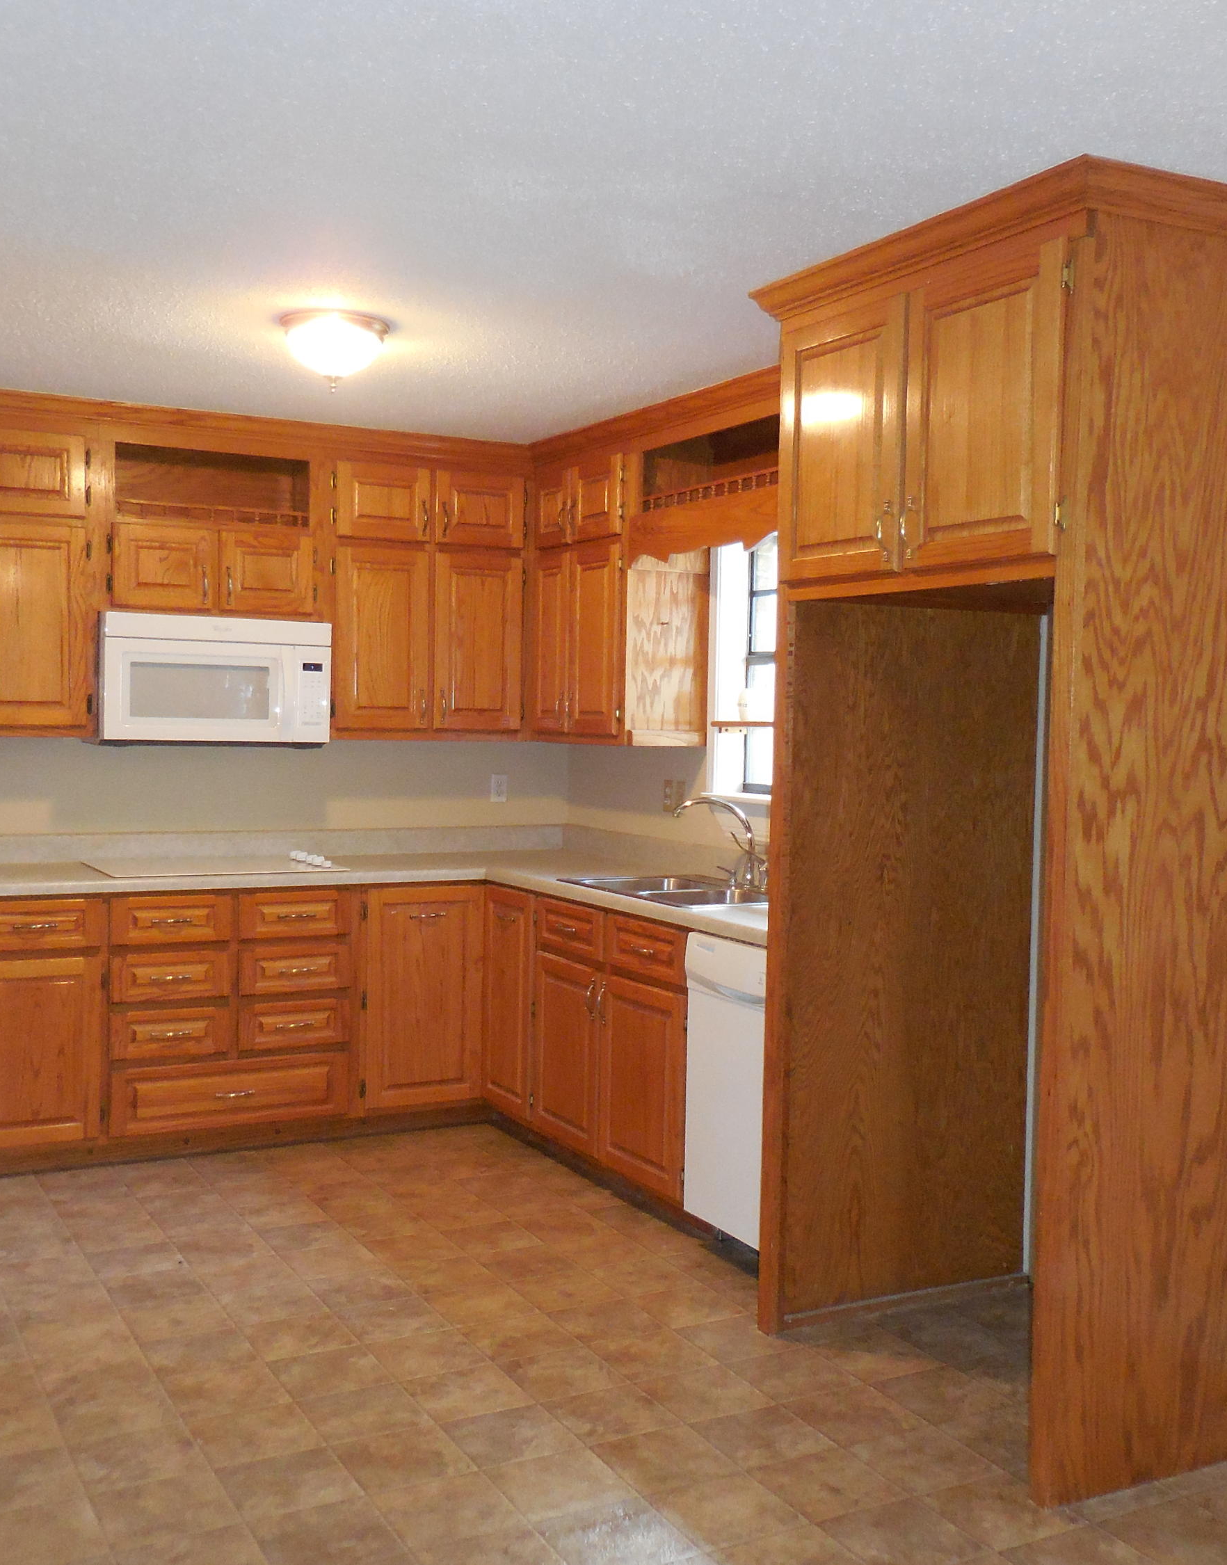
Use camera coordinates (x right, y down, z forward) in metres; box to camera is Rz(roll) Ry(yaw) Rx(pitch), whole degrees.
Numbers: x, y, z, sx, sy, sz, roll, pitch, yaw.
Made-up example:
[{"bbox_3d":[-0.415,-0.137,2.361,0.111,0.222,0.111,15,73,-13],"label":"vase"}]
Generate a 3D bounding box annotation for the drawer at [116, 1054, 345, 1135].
[{"bbox_3d":[-1.327,1.012,5.118,0.766,0.211,0.420,0,3,-24],"label":"drawer"}]

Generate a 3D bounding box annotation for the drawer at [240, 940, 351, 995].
[{"bbox_3d":[-1.136,0.609,5.184,0.360,0.153,0.420,0,3,-24],"label":"drawer"}]

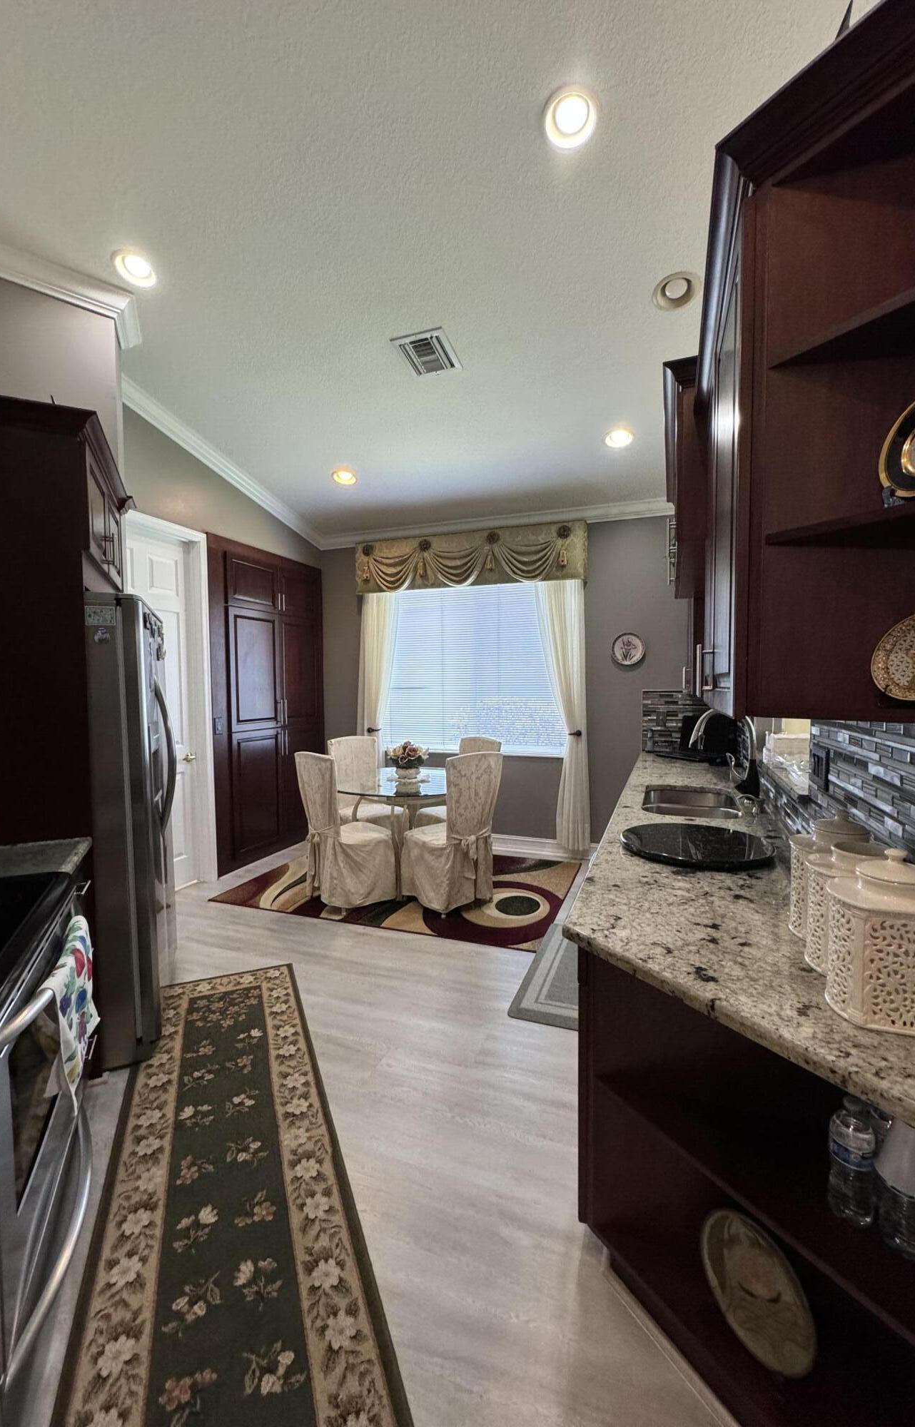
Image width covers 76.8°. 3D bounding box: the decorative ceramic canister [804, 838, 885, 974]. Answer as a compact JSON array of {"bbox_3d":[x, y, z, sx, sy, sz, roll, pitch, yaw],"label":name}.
[{"bbox_3d":[0.727,0.348,1.033,0.178,0.216,0.140,0,3,20],"label":"decorative ceramic canister"}]

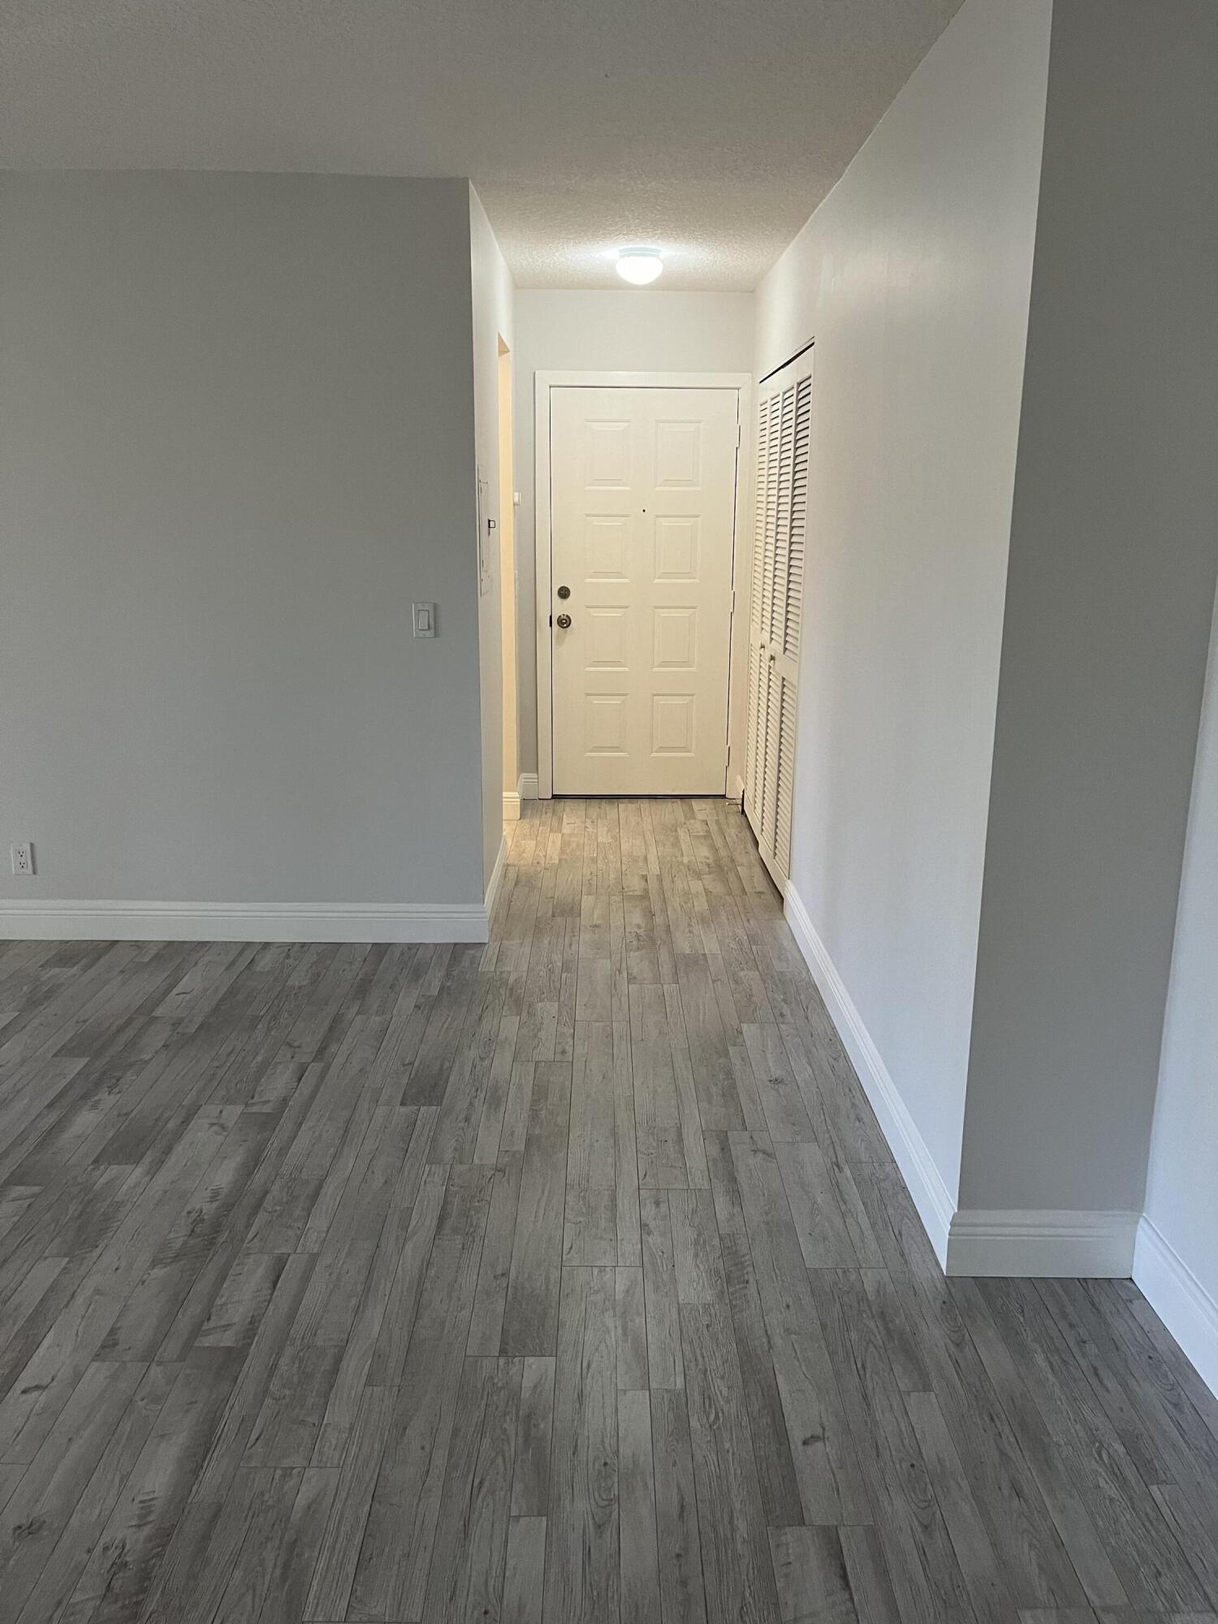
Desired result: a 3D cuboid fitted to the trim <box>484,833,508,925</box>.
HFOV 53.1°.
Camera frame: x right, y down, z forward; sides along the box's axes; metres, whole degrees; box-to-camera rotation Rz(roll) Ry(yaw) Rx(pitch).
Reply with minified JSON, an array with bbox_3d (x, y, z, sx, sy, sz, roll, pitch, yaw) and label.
[{"bbox_3d":[-0.427,0.280,4.714,0.018,0.140,0.896,0,14,0],"label":"trim"}]

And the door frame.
[{"bbox_3d":[0.165,-1.090,6.119,1.045,2.095,0.118,0,14,0],"label":"door frame"}]

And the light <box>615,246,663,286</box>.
[{"bbox_3d":[0.123,-2.143,4.814,0.187,0.121,0.187,0,14,0],"label":"light"}]

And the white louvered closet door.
[{"bbox_3d":[0.687,-0.782,5.080,0.039,1.990,1.497,0,14,0],"label":"white louvered closet door"}]

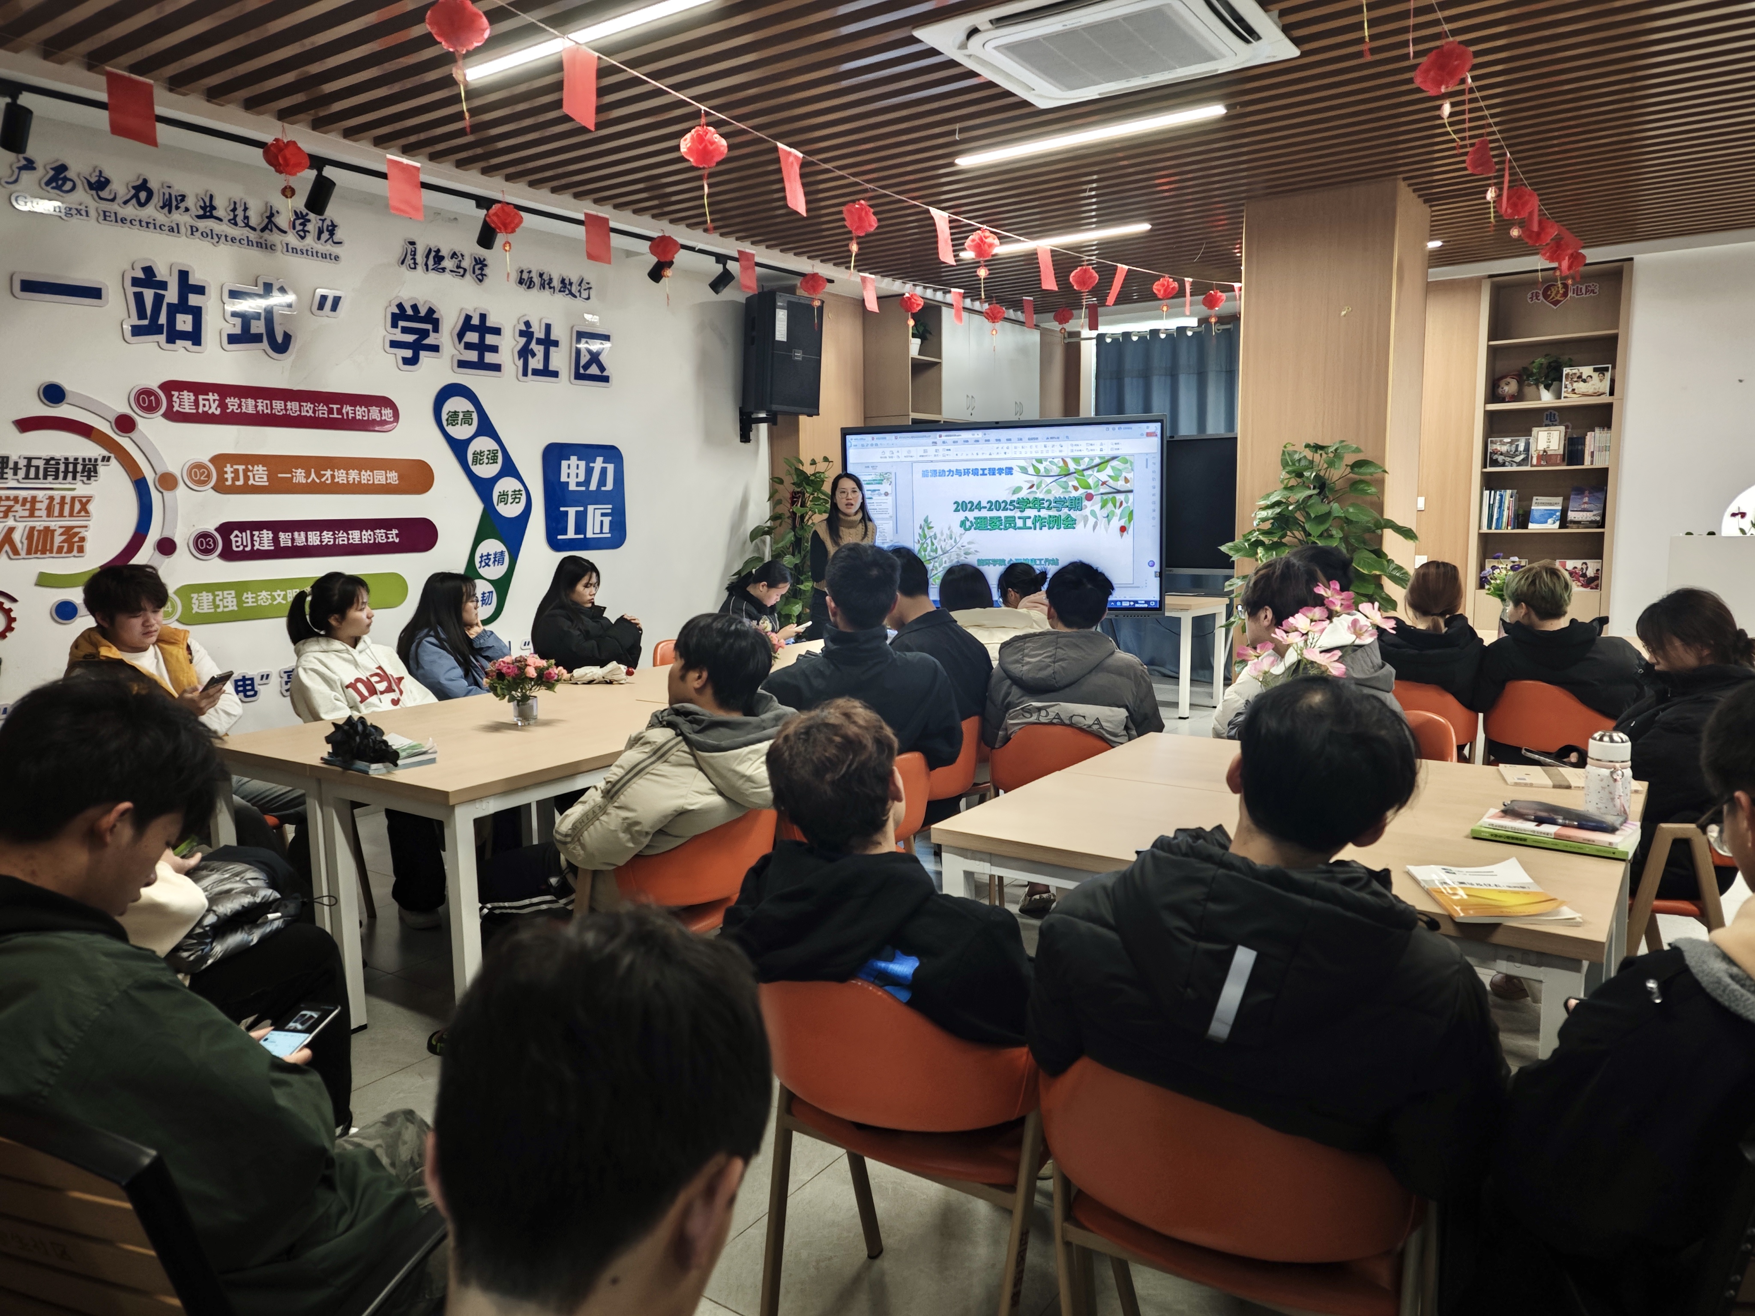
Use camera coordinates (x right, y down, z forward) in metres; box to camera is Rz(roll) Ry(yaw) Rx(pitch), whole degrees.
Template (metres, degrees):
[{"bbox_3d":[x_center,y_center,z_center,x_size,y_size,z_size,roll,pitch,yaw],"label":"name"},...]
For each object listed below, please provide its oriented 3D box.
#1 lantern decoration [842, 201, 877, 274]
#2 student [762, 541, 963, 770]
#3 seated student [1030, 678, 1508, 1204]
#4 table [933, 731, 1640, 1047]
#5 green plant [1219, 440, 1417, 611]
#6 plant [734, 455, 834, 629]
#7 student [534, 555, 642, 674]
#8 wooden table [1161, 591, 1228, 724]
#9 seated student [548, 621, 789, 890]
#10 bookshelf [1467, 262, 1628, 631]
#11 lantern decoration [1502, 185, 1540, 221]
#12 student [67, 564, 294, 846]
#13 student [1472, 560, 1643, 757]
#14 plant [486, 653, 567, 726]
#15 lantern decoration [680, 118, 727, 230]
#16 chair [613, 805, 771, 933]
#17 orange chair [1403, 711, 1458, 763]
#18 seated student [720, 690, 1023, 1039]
[{"bbox_3d":[-0.076,-1.883,5.200,0.160,0.320,0.160,-1,7,0],"label":"lantern decoration"},{"bbox_3d":[0.011,0.320,3.363,0.520,1.310,0.780,0,7,5],"label":"student"},{"bbox_3d":[0.573,0.592,1.587,0.580,1.200,0.800,4,9,33],"label":"seated student"},{"bbox_3d":[0.959,0.694,2.630,1.200,0.750,1.200,4,9,35],"label":"table"},{"bbox_3d":[2.198,-0.248,5.846,0.950,1.720,0.900,4,9,33],"label":"green plant"},{"bbox_3d":[-0.502,-0.310,6.841,0.700,1.750,0.700,4,9,34],"label":"plant"},{"bbox_3d":[-1.184,0.188,5.010,0.760,1.240,0.480,1,7,16],"label":"student"},{"bbox_3d":[1.690,-0.018,7.947,1.200,0.750,0.600,4,9,33],"label":"wooden table"},{"bbox_3d":[-0.529,0.475,2.857,0.820,1.180,0.540,5,9,41],"label":"seated student"},{"bbox_3d":[4.540,-1.126,7.919,0.850,2.880,0.380,4,9,33],"label":"bookshelf"},{"bbox_3d":[2.617,-1.851,4.750,0.160,0.150,0.160,4,9,34],"label":"lantern decoration"},{"bbox_3d":[-2.160,0.349,3.588,0.770,1.280,0.540,2,8,23],"label":"student"},{"bbox_3d":[2.456,0.236,4.251,0.560,1.190,0.780,4,9,36],"label":"student"},{"bbox_3d":[-1.087,0.097,3.655,0.250,0.225,0.240,-3,8,-17],"label":"plant"},{"bbox_3d":[-0.598,-1.669,4.020,0.165,0.400,0.165,0,7,8],"label":"lantern decoration"},{"bbox_3d":[-0.485,0.690,2.782,0.540,0.770,0.550,5,9,40],"label":"chair"},{"bbox_3d":[1.488,0.552,3.582,0.530,0.770,0.520,1,8,18],"label":"orange chair"},{"bbox_3d":[0.127,0.608,1.930,0.550,1.130,0.780,4,9,33],"label":"seated student"}]

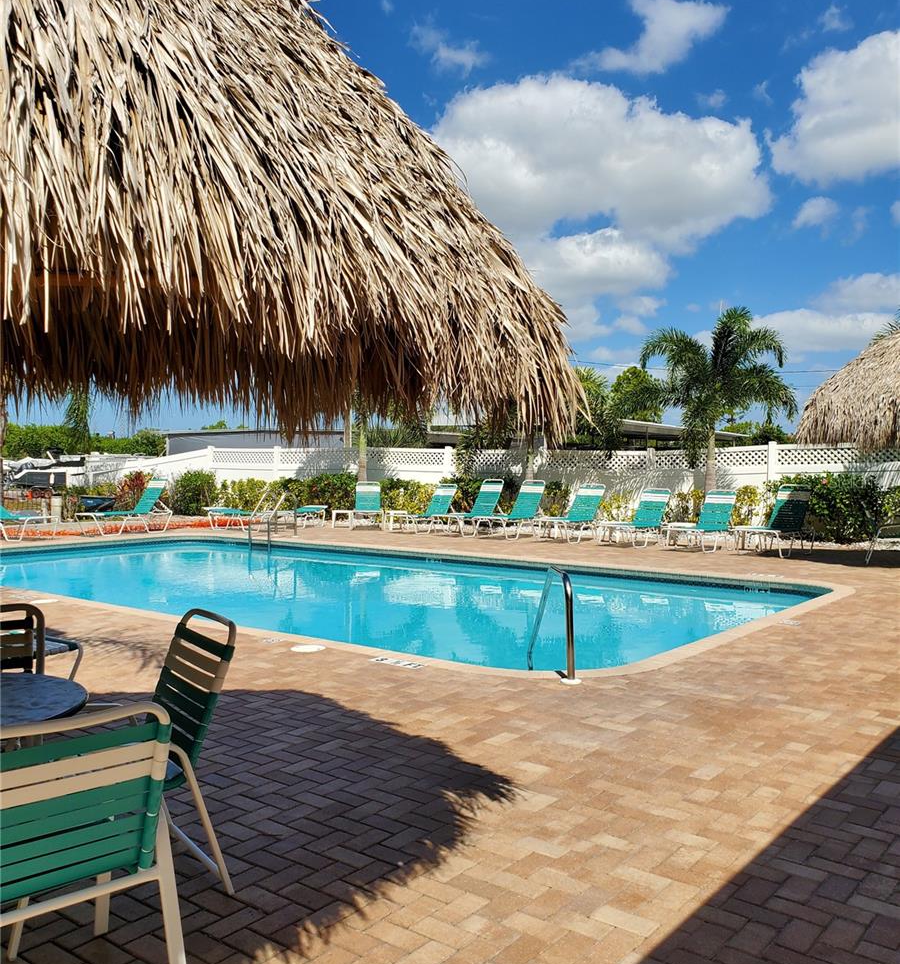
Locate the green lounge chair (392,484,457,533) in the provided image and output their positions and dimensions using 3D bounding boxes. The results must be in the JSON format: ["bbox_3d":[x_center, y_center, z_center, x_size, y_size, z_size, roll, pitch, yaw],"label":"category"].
[{"bbox_3d":[-0.431,0.575,19.438,0.660,0.985,1.680,2,2,44],"label":"green lounge chair"}]

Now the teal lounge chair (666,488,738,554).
[{"bbox_3d":[4.554,0.657,16.067,0.660,1.059,1.680,2,2,41],"label":"teal lounge chair"}]

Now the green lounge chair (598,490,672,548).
[{"bbox_3d":[3.163,0.602,15.229,0.630,0.940,1.630,1,2,40],"label":"green lounge chair"}]

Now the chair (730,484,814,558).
[{"bbox_3d":[5.571,0.639,15.271,0.660,1.147,1.680,2,2,41],"label":"chair"}]

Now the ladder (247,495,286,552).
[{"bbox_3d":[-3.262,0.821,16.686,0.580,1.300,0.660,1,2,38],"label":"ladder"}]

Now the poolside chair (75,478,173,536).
[{"bbox_3d":[-6.335,0.443,17.555,0.630,1.100,1.630,1,2,42],"label":"poolside chair"}]

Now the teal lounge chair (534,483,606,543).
[{"bbox_3d":[2.433,0.608,17.558,0.660,1.054,1.680,2,2,40],"label":"teal lounge chair"}]

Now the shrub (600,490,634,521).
[{"bbox_3d":[3.360,0.579,18.300,0.676,0.812,0.621,1,1,35],"label":"shrub"}]

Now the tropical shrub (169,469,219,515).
[{"bbox_3d":[-6.517,0.292,22.900,1.169,1.169,1.118,1,1,35],"label":"tropical shrub"}]

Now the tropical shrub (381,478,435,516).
[{"bbox_3d":[-0.990,0.449,21.000,1.195,1.014,0.944,1,1,35],"label":"tropical shrub"}]

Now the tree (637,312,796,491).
[{"bbox_3d":[5.133,-1.174,17.175,2.950,4.380,2.800,1,2,17],"label":"tree"}]

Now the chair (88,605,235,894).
[{"bbox_3d":[-1.147,0.921,3.049,0.650,0.900,0.580,-1,2,-35],"label":"chair"}]

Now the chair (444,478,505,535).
[{"bbox_3d":[0.404,0.489,17.271,0.630,1.050,1.630,1,2,39],"label":"chair"}]

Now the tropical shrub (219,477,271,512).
[{"bbox_3d":[-5.107,0.385,22.400,1.228,0.994,0.969,1,1,35],"label":"tropical shrub"}]

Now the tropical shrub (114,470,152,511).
[{"bbox_3d":[-7.301,0.346,20.916,0.900,1.100,0.850,0,1,0],"label":"tropical shrub"}]

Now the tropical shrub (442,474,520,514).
[{"bbox_3d":[0.669,0.415,19.217,1.600,1.100,1.050,1,2,38],"label":"tropical shrub"}]

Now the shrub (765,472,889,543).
[{"bbox_3d":[6.893,0.494,16.500,2.088,1.300,1.271,1,1,35],"label":"shrub"}]

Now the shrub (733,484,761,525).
[{"bbox_3d":[5.549,0.544,16.919,0.550,0.980,0.550,0,1,0],"label":"shrub"}]

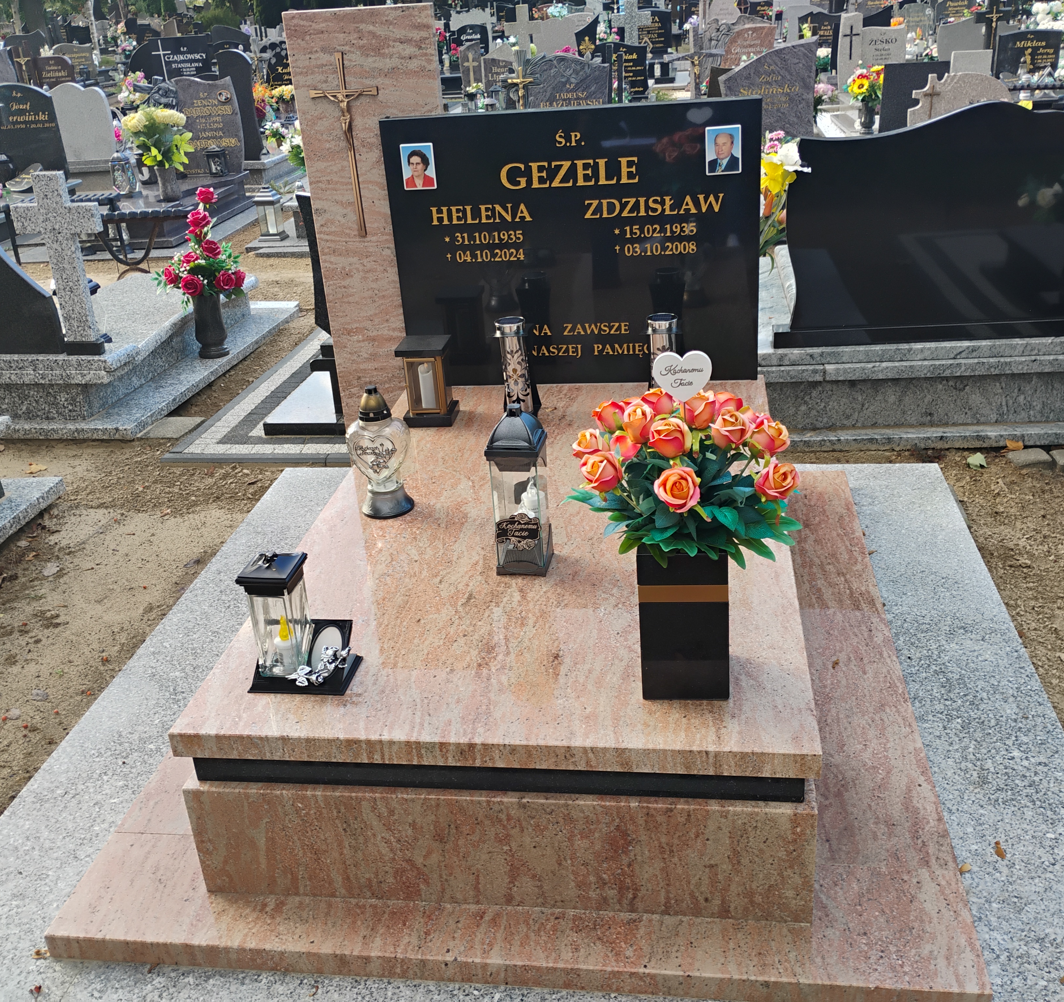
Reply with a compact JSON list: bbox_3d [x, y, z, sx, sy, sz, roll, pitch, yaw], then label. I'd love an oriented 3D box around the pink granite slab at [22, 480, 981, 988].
[{"bbox_3d":[0.058,0.357,2.609,1.569,0.051,1.895,0,26,9],"label":"pink granite slab"}]

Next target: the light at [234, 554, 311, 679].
[{"bbox_3d":[-0.429,0.186,1.826,0.092,0.229,0.094,0,26,9],"label":"light"}]

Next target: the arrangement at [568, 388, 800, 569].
[{"bbox_3d":[0.233,-0.042,1.611,0.342,0.250,0.306,0,26,9],"label":"arrangement"}]

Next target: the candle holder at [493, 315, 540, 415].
[{"bbox_3d":[-0.044,-0.358,2.869,0.107,0.255,0.107,0,26,9],"label":"candle holder"}]

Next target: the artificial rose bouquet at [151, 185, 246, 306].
[{"bbox_3d":[-1.450,-1.125,4.749,0.387,0.479,0.347,0,26,9],"label":"artificial rose bouquet"}]

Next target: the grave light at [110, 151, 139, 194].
[{"bbox_3d":[-3.057,-2.422,8.006,0.155,0.310,0.155,0,26,9],"label":"grave light"}]

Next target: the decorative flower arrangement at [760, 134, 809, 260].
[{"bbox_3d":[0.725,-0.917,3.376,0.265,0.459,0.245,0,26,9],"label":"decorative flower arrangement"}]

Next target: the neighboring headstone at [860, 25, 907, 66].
[{"bbox_3d":[3.950,-4.977,12.081,0.469,0.632,0.112,0,26,9],"label":"neighboring headstone"}]

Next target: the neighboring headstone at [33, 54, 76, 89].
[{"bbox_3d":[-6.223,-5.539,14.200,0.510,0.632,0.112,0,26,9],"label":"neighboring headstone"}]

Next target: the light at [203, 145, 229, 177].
[{"bbox_3d":[-2.288,-2.462,7.796,0.128,0.207,0.128,0,26,9],"label":"light"}]

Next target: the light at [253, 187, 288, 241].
[{"bbox_3d":[-1.568,-1.730,6.476,0.148,0.305,0.148,2,26,13],"label":"light"}]

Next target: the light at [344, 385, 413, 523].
[{"bbox_3d":[-0.351,-0.121,2.486,0.145,0.295,0.130,-2,26,7],"label":"light"}]

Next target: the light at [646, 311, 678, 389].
[{"bbox_3d":[0.352,-0.361,2.887,0.105,0.268,0.105,0,26,9],"label":"light"}]

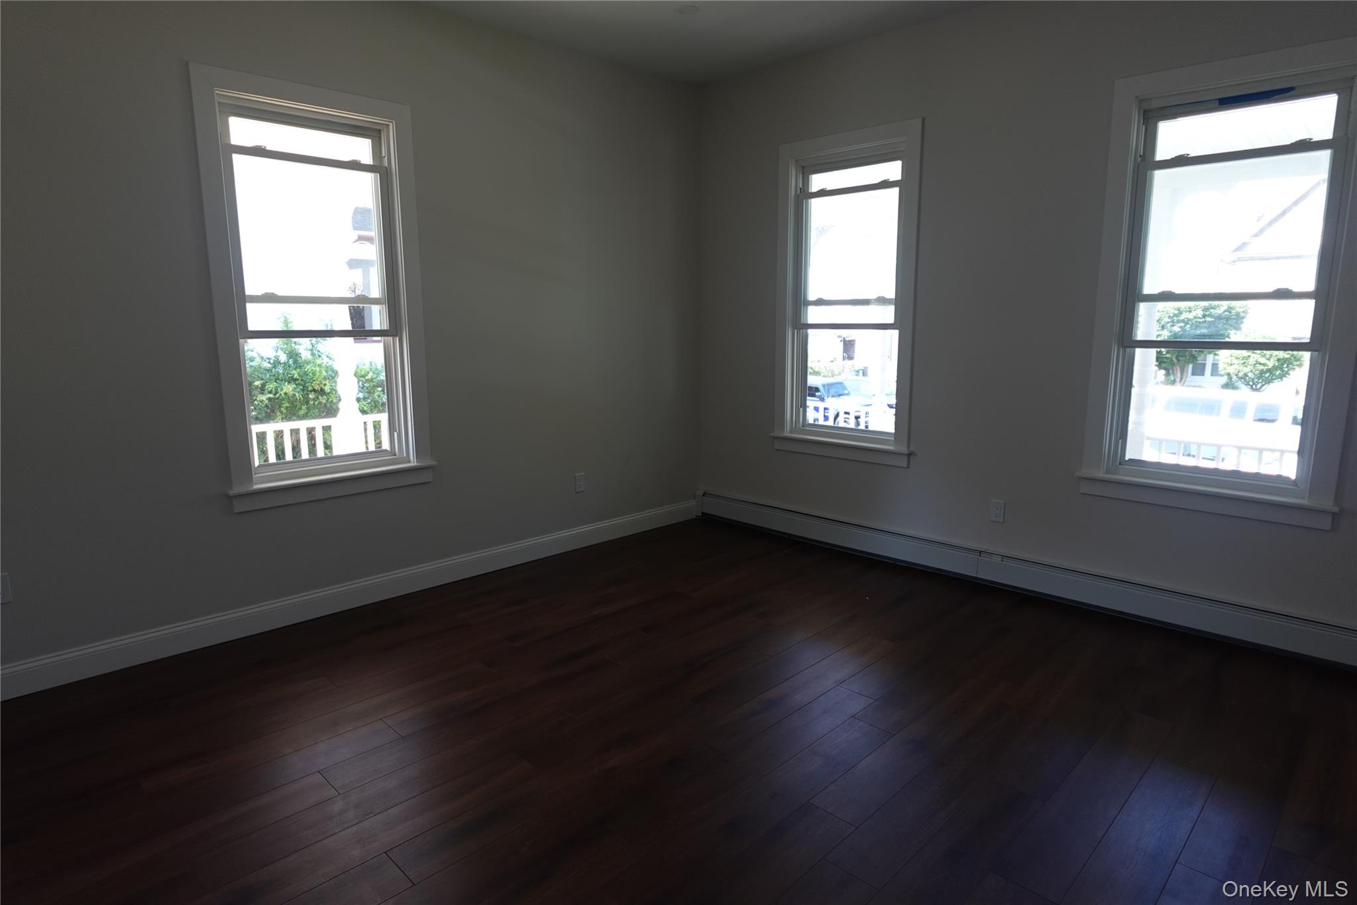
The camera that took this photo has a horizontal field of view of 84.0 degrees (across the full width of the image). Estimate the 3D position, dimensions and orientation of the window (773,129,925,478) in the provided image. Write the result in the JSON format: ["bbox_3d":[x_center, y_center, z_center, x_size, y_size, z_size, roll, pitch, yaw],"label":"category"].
[{"bbox_3d":[1.026,-0.933,4.675,1.010,1.960,0.100,9,14,44],"label":"window"}]

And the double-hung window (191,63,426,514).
[{"bbox_3d":[-1.718,-0.741,3.680,0.100,1.960,1.010,9,14,44],"label":"double-hung window"}]

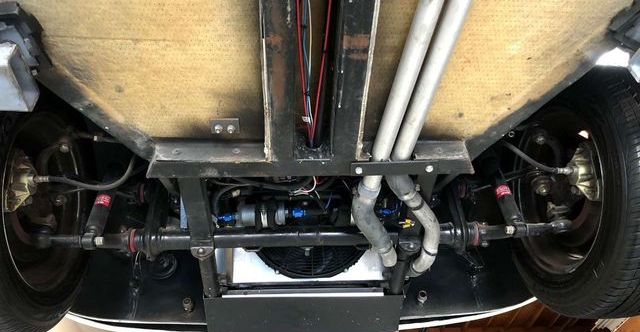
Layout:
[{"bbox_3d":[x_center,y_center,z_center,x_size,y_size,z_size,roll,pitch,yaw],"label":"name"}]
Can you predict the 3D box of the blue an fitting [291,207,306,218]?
[{"bbox_3d":[-0.053,0.115,1.270,0.036,0.025,0.025,-1,-42,-3],"label":"blue an fitting"}]

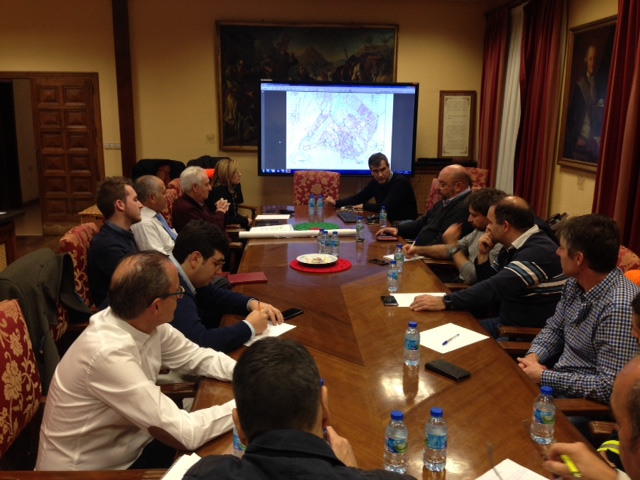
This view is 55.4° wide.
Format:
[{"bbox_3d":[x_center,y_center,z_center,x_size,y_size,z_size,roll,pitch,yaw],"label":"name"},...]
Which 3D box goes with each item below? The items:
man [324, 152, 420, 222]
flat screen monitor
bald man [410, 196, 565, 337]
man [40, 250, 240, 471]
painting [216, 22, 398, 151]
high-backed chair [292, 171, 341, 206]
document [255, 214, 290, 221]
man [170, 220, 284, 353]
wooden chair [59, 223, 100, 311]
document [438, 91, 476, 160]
[{"bbox_3d":[0.559,-0.115,5.407,0.800,1.280,0.700,-11,16,-39],"label":"man"},{"bbox_3d":[0.210,-1.274,7.093,1.830,1.070,0.090,0,13,0],"label":"flat screen monitor"},{"bbox_3d":[0.856,0.426,3.108,0.820,1.300,0.580,1,12,3],"label":"bald man"},{"bbox_3d":[-0.517,0.636,2.131,0.720,1.250,0.560,3,13,12],"label":"man"},{"bbox_3d":[-0.163,-1.913,7.741,2.260,1.600,0.070,0,12,-1],"label":"painting"},{"bbox_3d":[-0.029,-0.135,6.232,0.560,1.070,0.620,0,12,-1],"label":"high-backed chair"},{"bbox_3d":[-0.416,-0.203,5.465,0.297,0.004,0.215,1,12,0],"label":"document"},{"bbox_3d":[-0.535,0.522,2.743,0.840,1.230,0.580,1,12,3],"label":"man"},{"bbox_3d":[-1.035,0.472,3.378,0.620,1.070,0.580,0,12,-1],"label":"wooden chair"},{"bbox_3d":[1.711,-1.419,7.626,0.445,0.870,0.040,0,13,0],"label":"document"}]

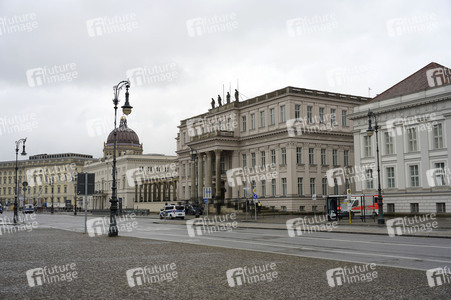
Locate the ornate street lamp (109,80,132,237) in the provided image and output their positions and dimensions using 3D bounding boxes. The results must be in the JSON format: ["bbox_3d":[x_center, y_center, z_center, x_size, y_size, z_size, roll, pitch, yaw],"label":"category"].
[{"bbox_3d":[-6.527,0.385,31.119,1.400,9.750,0.700,3,-8,-32],"label":"ornate street lamp"}]

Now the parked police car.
[{"bbox_3d":[-7.710,8.980,72.300,1.920,1.970,4.950,3,-7,-30],"label":"parked police car"}]

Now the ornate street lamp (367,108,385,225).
[{"bbox_3d":[12.920,1.384,43.013,1.400,9.750,0.700,3,-8,-32],"label":"ornate street lamp"}]

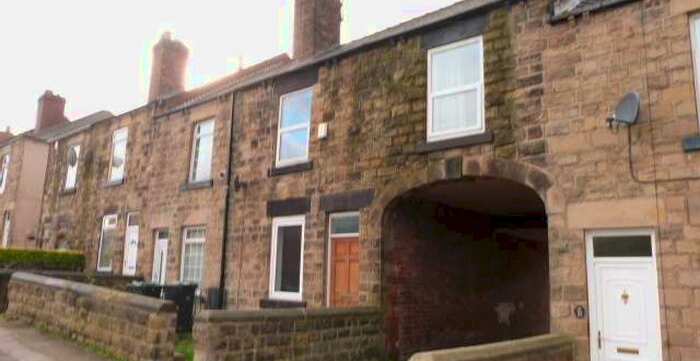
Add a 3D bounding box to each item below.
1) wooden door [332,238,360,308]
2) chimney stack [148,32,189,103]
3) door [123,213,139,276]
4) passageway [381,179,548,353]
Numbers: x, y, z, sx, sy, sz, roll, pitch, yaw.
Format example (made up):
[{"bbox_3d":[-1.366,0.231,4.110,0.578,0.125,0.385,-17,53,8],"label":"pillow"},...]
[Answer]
[{"bbox_3d":[-0.085,2.076,9.660,0.800,1.970,0.090,-6,-11,40],"label":"wooden door"},{"bbox_3d":[-7.270,-4.564,20.413,0.880,2.900,1.000,-6,-11,40],"label":"chimney stack"},{"bbox_3d":[-6.535,2.104,15.149,0.800,2.220,0.100,-6,-11,40],"label":"door"},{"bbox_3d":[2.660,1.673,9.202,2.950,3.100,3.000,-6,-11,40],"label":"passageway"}]

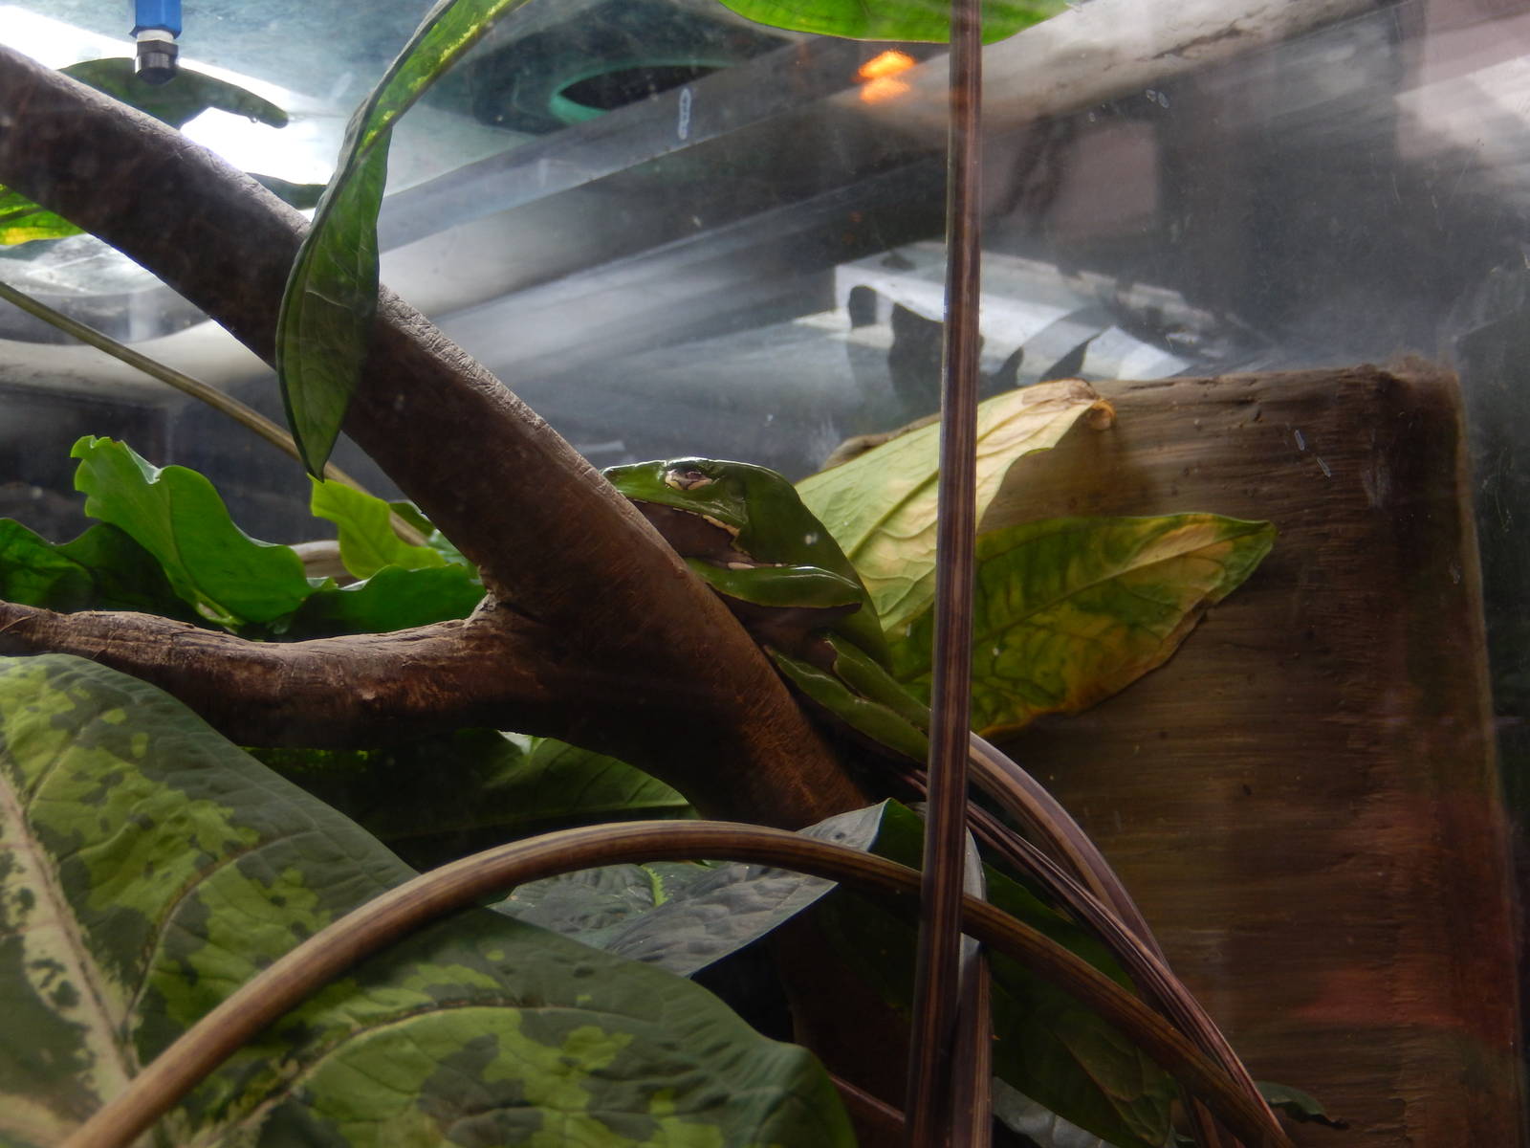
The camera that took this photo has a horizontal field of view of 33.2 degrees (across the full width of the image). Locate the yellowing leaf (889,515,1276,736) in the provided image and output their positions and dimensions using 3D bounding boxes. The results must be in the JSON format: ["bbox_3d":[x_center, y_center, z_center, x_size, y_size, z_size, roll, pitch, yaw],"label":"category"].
[{"bbox_3d":[0.076,0.013,0.655,0.110,0.055,0.017,-23,-16,-12],"label":"yellowing leaf"}]

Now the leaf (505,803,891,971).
[{"bbox_3d":[-0.018,0.072,0.575,0.106,0.050,0.018,-16,-51,-3],"label":"leaf"}]

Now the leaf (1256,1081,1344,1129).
[{"bbox_3d":[0.133,0.137,0.655,0.030,0.009,0.015,26,35,6],"label":"leaf"}]

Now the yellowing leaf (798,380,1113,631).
[{"bbox_3d":[0.044,-0.015,0.655,0.112,0.050,0.020,-37,-31,-17],"label":"yellowing leaf"}]

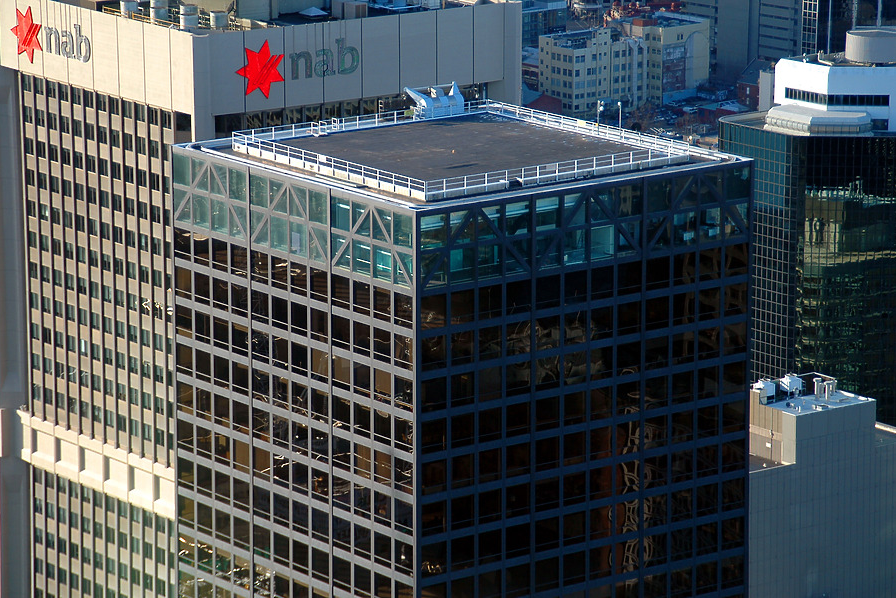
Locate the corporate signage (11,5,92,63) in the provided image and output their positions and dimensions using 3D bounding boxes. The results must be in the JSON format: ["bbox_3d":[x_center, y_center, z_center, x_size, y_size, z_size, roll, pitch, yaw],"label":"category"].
[{"bbox_3d":[-46.060,-29.980,409.200,0.400,6.650,17.400,-10,16,-36],"label":"corporate signage"}]

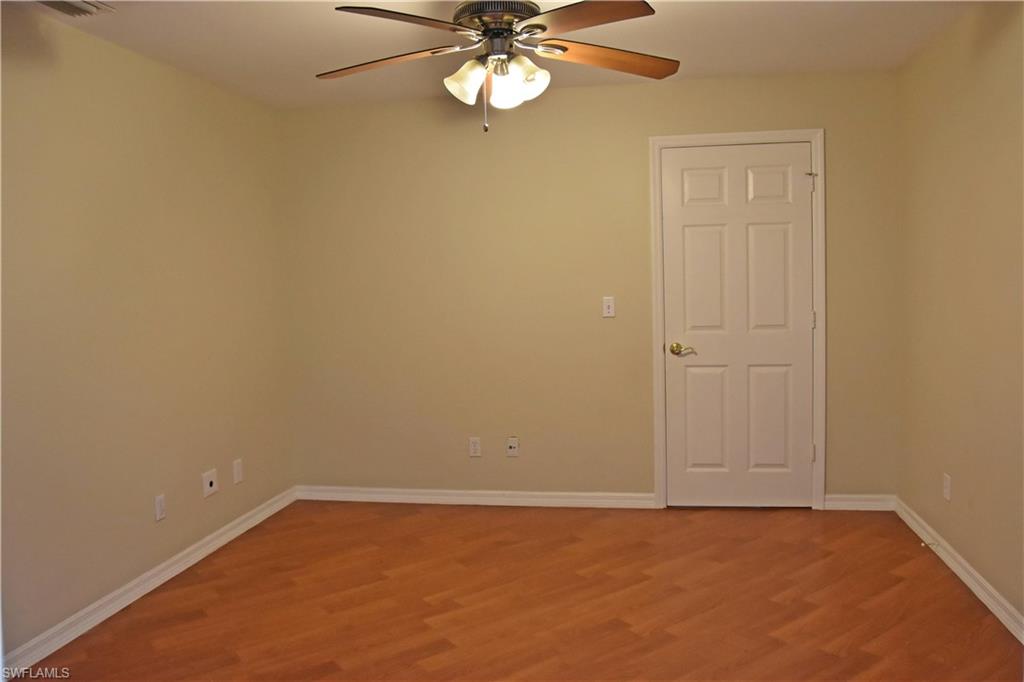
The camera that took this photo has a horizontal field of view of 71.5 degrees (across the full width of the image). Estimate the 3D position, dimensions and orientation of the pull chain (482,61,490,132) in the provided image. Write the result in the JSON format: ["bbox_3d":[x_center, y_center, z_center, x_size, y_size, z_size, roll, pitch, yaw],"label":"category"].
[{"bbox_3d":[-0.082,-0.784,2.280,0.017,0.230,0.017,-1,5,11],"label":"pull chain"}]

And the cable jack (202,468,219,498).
[{"bbox_3d":[-1.506,0.711,3.550,0.010,0.116,0.117,-1,5,11],"label":"cable jack"}]

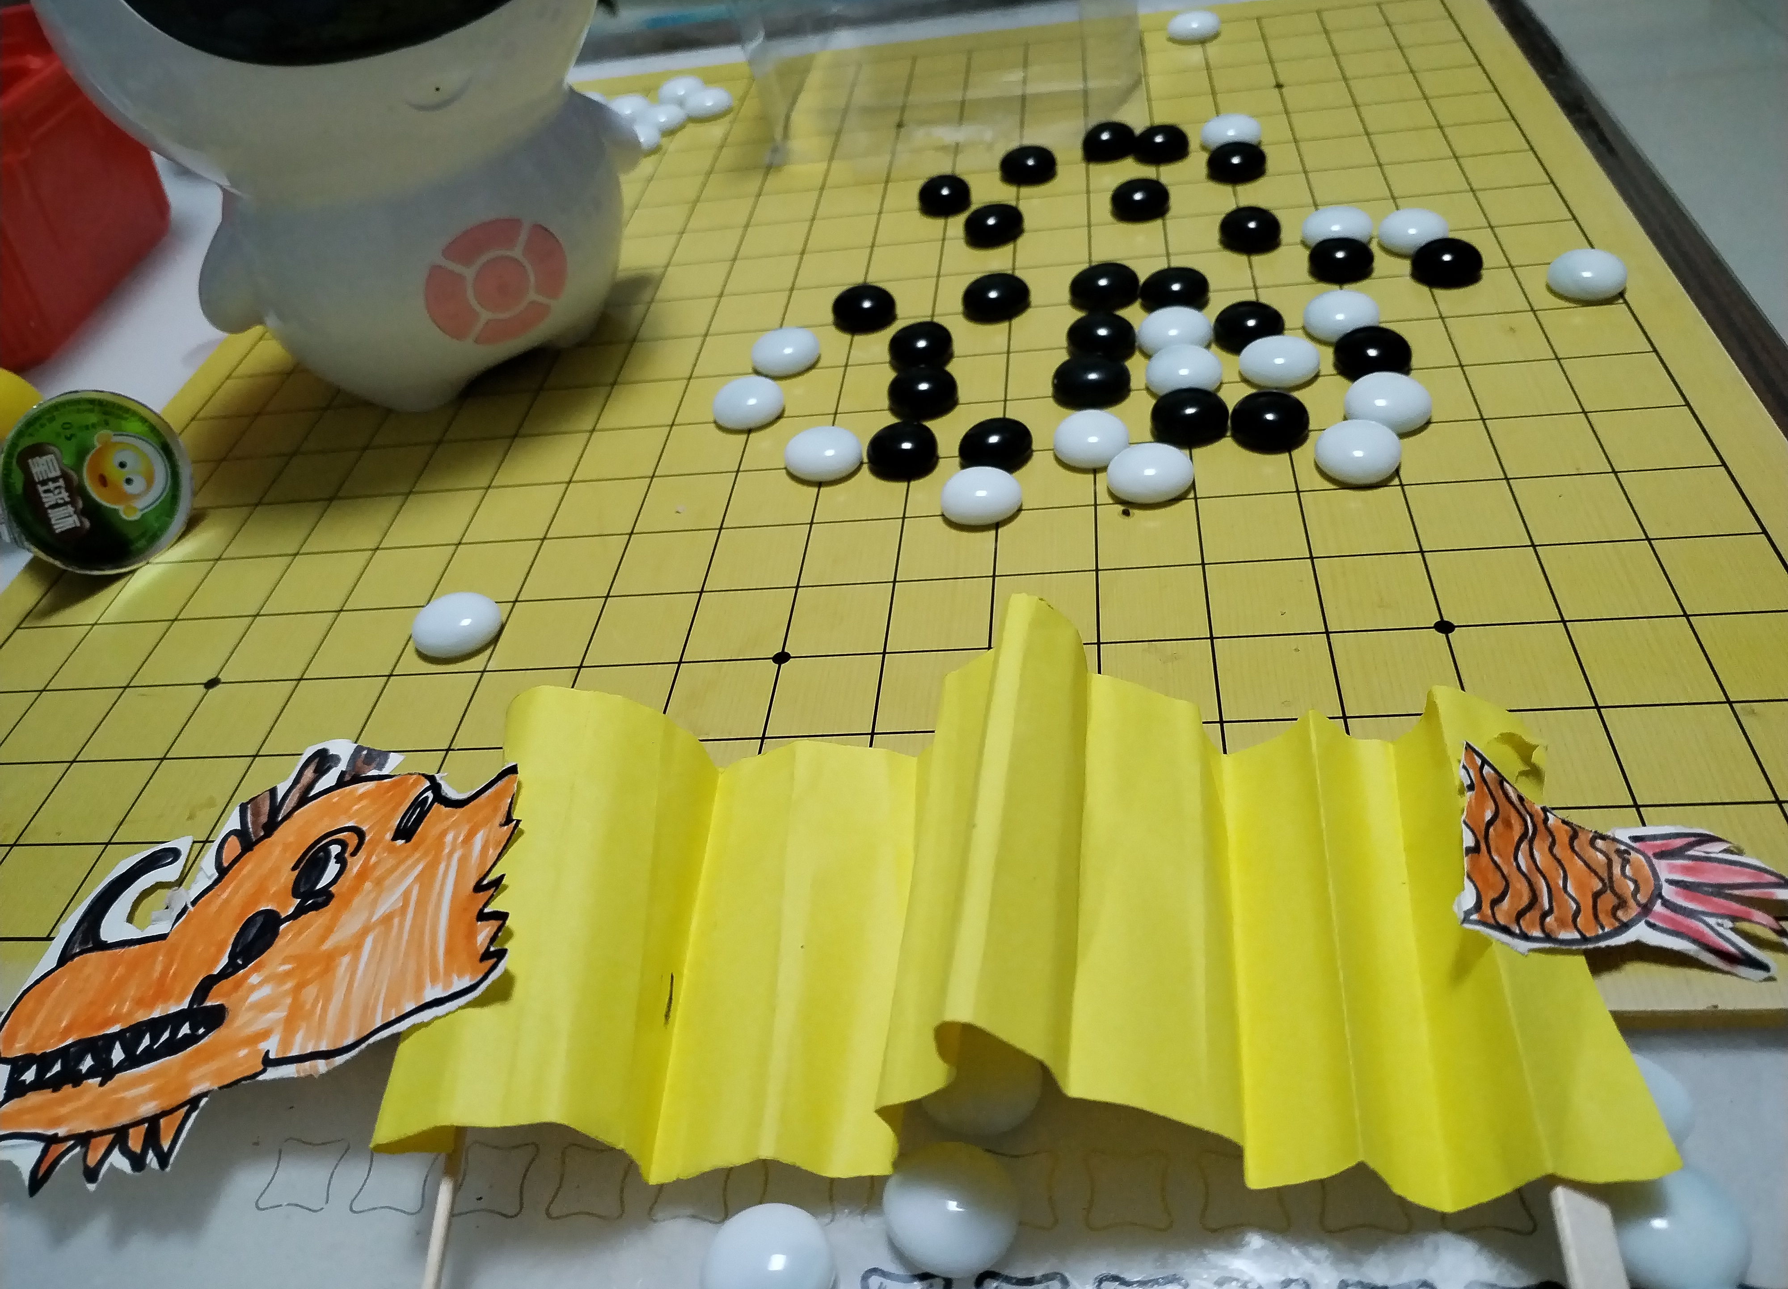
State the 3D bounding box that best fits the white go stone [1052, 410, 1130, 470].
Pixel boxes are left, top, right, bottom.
[{"bbox_3d":[0.050,-0.051,0.337,0.020,0.010,0.020,-3,43,10],"label":"white go stone"}]

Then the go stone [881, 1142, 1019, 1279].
[{"bbox_3d":[0.008,0.083,0.199,0.020,0.010,0.020,-3,43,9],"label":"go stone"}]

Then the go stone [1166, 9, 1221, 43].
[{"bbox_3d":[0.117,-0.242,0.525,0.020,0.009,0.020,-3,43,10],"label":"go stone"}]

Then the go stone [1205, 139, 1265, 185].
[{"bbox_3d":[0.111,-0.156,0.433,0.018,0.010,0.018,-3,43,10],"label":"go stone"}]

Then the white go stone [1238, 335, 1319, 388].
[{"bbox_3d":[0.098,-0.072,0.343,0.020,0.009,0.020,-3,43,10],"label":"white go stone"}]

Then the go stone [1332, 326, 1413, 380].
[{"bbox_3d":[0.121,-0.074,0.340,0.019,0.010,0.019,-3,43,10],"label":"go stone"}]

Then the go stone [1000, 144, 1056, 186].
[{"bbox_3d":[0.045,-0.161,0.451,0.019,0.011,0.019,-3,43,9],"label":"go stone"}]

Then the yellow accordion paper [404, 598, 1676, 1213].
[{"bbox_3d":[0.013,0.037,0.216,0.197,0.046,0.085,-3,43,9],"label":"yellow accordion paper"}]

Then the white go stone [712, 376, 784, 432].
[{"bbox_3d":[-0.040,-0.066,0.367,0.020,0.009,0.020,-3,43,10],"label":"white go stone"}]

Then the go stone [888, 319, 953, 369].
[{"bbox_3d":[0.008,-0.085,0.376,0.019,0.010,0.019,-3,43,10],"label":"go stone"}]

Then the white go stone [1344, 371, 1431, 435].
[{"bbox_3d":[0.119,-0.058,0.323,0.020,0.010,0.020,-3,43,9],"label":"white go stone"}]

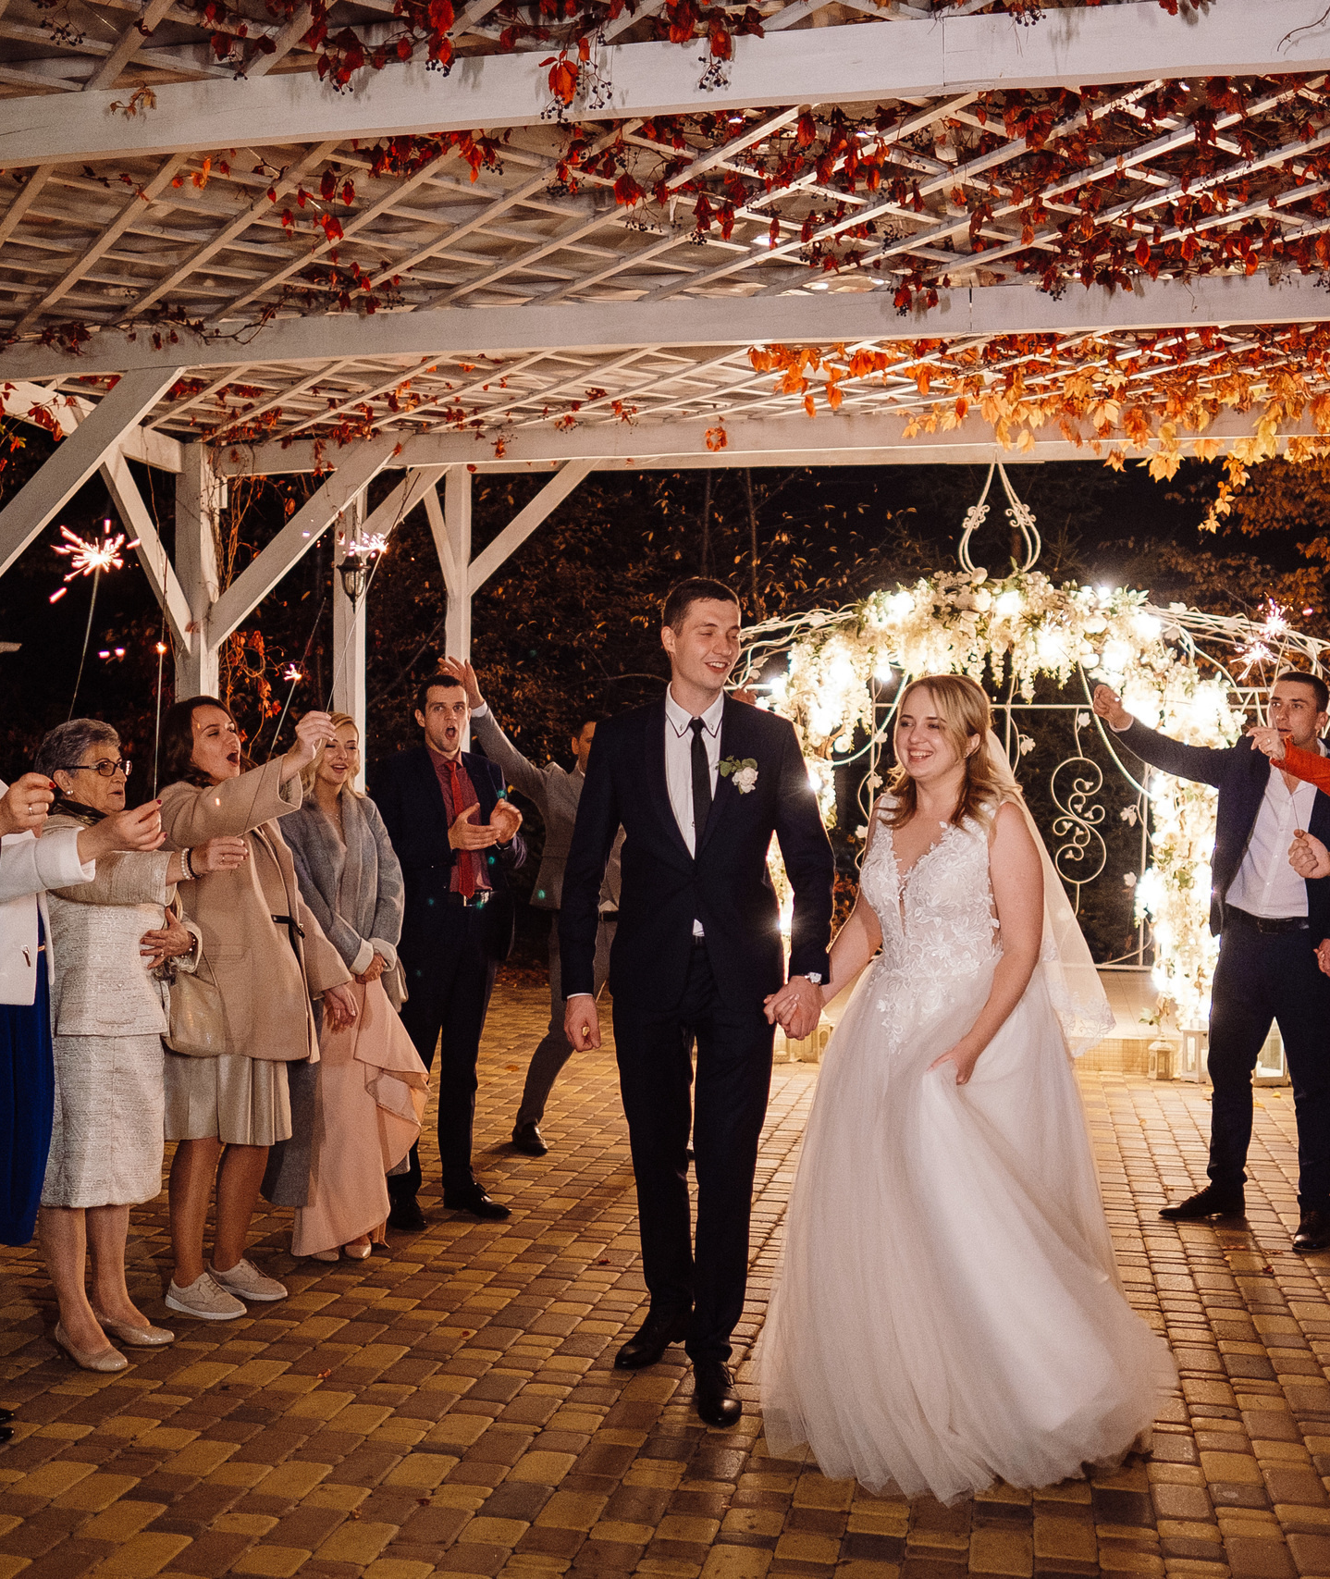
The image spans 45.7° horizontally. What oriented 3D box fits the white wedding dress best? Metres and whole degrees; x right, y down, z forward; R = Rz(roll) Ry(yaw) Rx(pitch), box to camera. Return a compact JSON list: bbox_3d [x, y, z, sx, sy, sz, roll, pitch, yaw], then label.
[{"bbox_3d":[0.660,0.705,3.500,0.920,1.380,0.950,0,0,22],"label":"white wedding dress"}]

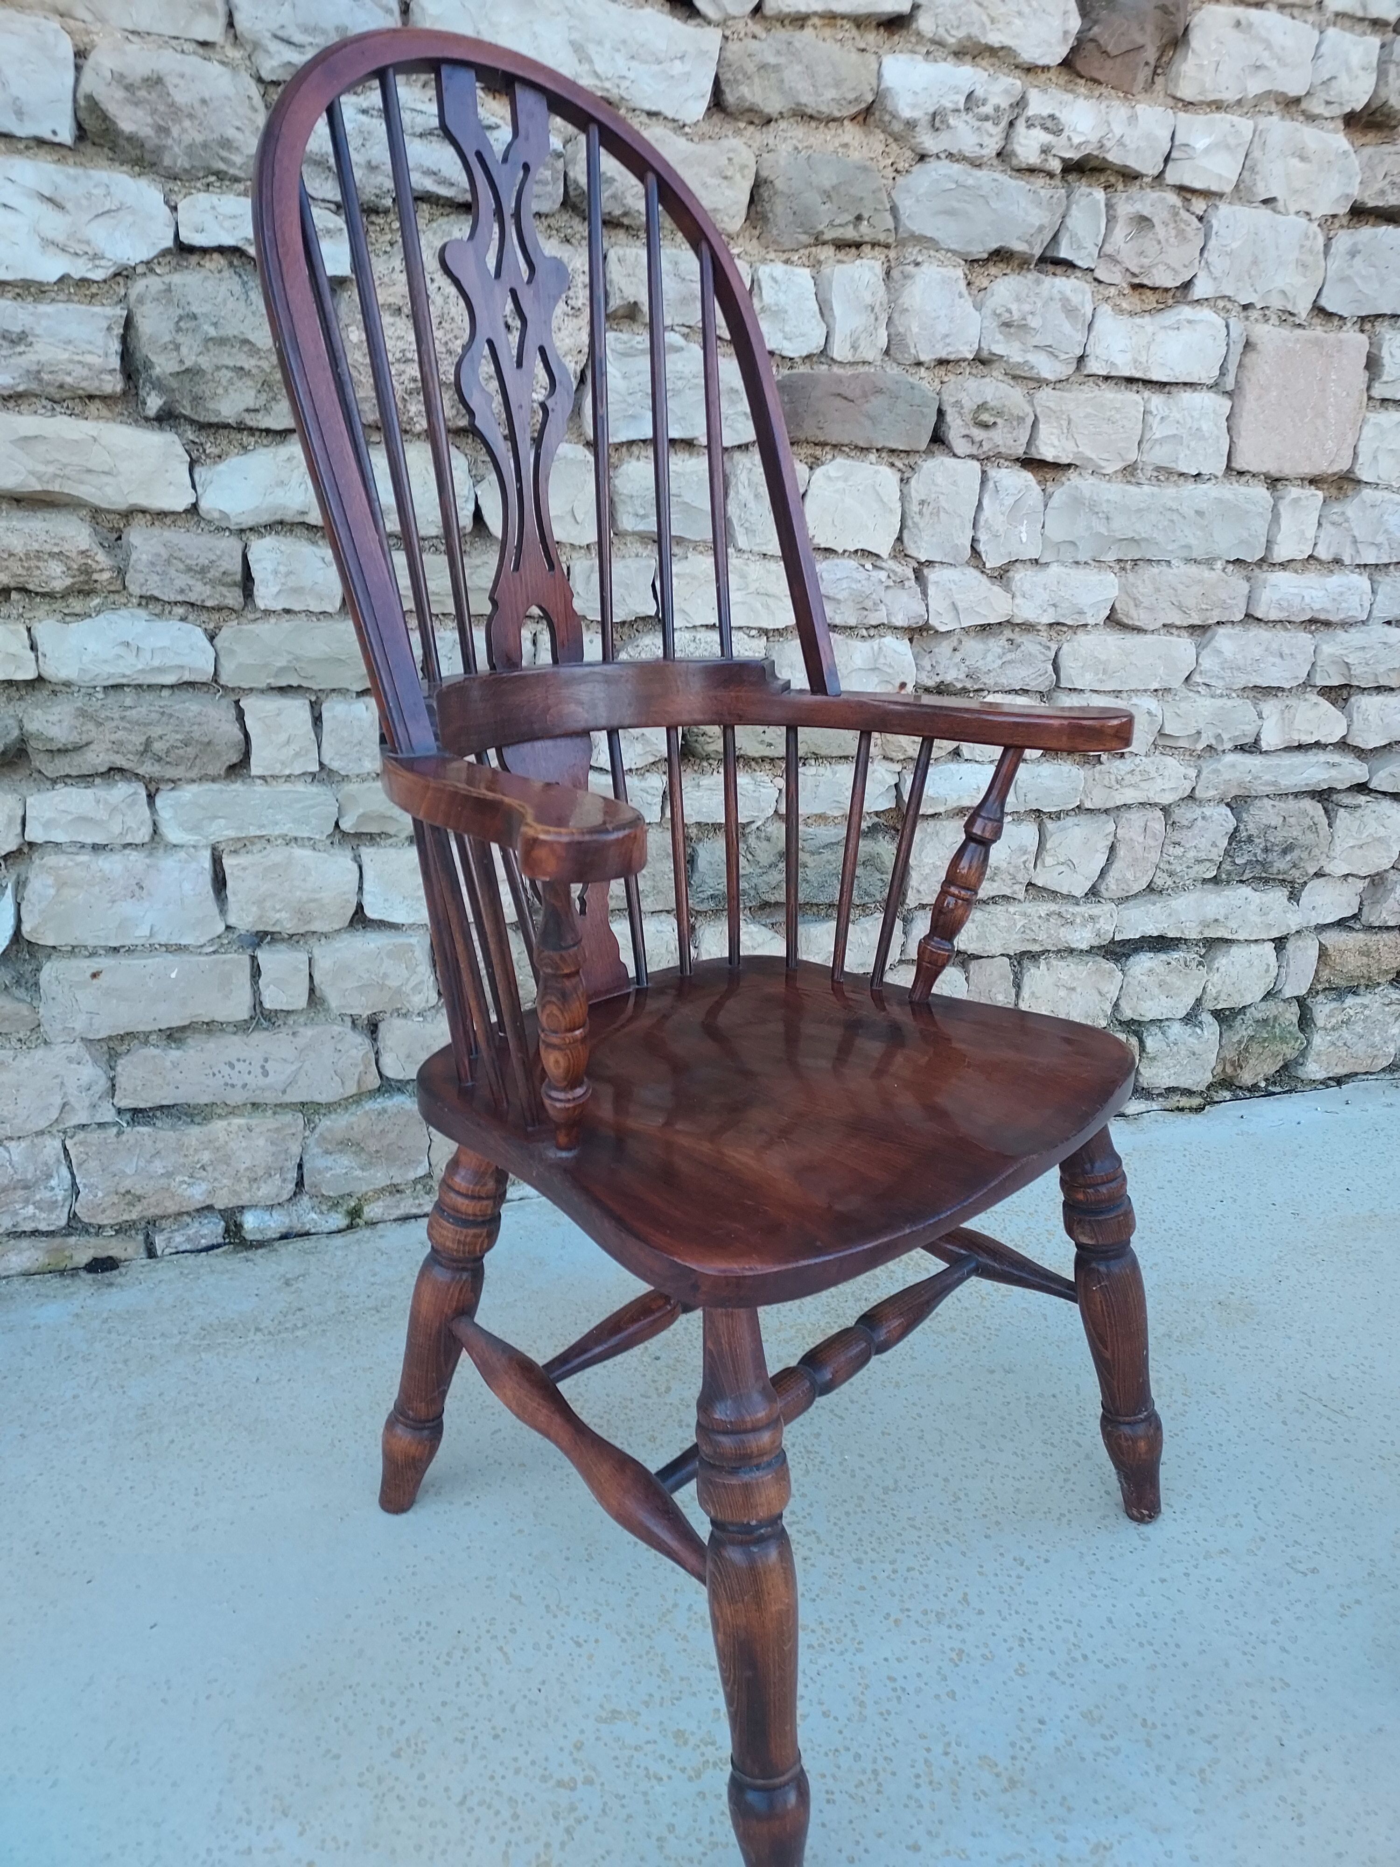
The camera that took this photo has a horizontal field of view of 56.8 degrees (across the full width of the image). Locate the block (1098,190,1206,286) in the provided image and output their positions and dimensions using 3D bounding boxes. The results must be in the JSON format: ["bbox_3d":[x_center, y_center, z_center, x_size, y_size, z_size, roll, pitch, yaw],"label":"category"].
[{"bbox_3d":[0.515,-0.827,1.558,0.136,0.097,0.100,-5,20,-17],"label":"block"}]

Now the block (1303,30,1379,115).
[{"bbox_3d":[0.724,-0.999,1.524,0.099,0.085,0.110,-5,22,-18],"label":"block"}]

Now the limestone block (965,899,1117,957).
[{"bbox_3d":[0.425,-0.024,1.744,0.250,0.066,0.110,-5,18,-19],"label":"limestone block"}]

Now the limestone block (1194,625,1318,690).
[{"bbox_3d":[0.717,-0.372,1.739,0.189,0.074,0.103,-5,18,-19],"label":"limestone block"}]

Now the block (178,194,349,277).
[{"bbox_3d":[-0.414,-0.657,1.233,0.145,0.055,0.090,-5,18,-19],"label":"block"}]

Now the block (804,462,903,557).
[{"bbox_3d":[0.164,-0.508,1.548,0.113,0.100,0.100,-5,20,-17],"label":"block"}]

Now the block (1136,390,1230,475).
[{"bbox_3d":[0.591,-0.634,1.650,0.127,0.092,0.100,-5,20,-17],"label":"block"}]

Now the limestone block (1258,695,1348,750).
[{"bbox_3d":[0.820,-0.307,1.827,0.160,0.070,0.110,-5,22,-18],"label":"limestone block"}]

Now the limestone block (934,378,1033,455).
[{"bbox_3d":[0.313,-0.602,1.515,0.121,0.083,0.090,-5,18,-19],"label":"limestone block"}]

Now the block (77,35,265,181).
[{"bbox_3d":[-0.482,-0.745,1.195,0.159,0.102,0.110,-5,22,-18],"label":"block"}]

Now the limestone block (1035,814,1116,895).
[{"bbox_3d":[0.477,-0.112,1.727,0.117,0.099,0.095,-5,18,-19],"label":"limestone block"}]

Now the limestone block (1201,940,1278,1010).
[{"bbox_3d":[0.787,0.046,1.954,0.126,0.101,0.110,-5,22,-18],"label":"limestone block"}]

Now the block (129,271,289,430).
[{"bbox_3d":[-0.464,-0.560,1.262,0.161,0.127,0.120,-5,18,-19],"label":"block"}]

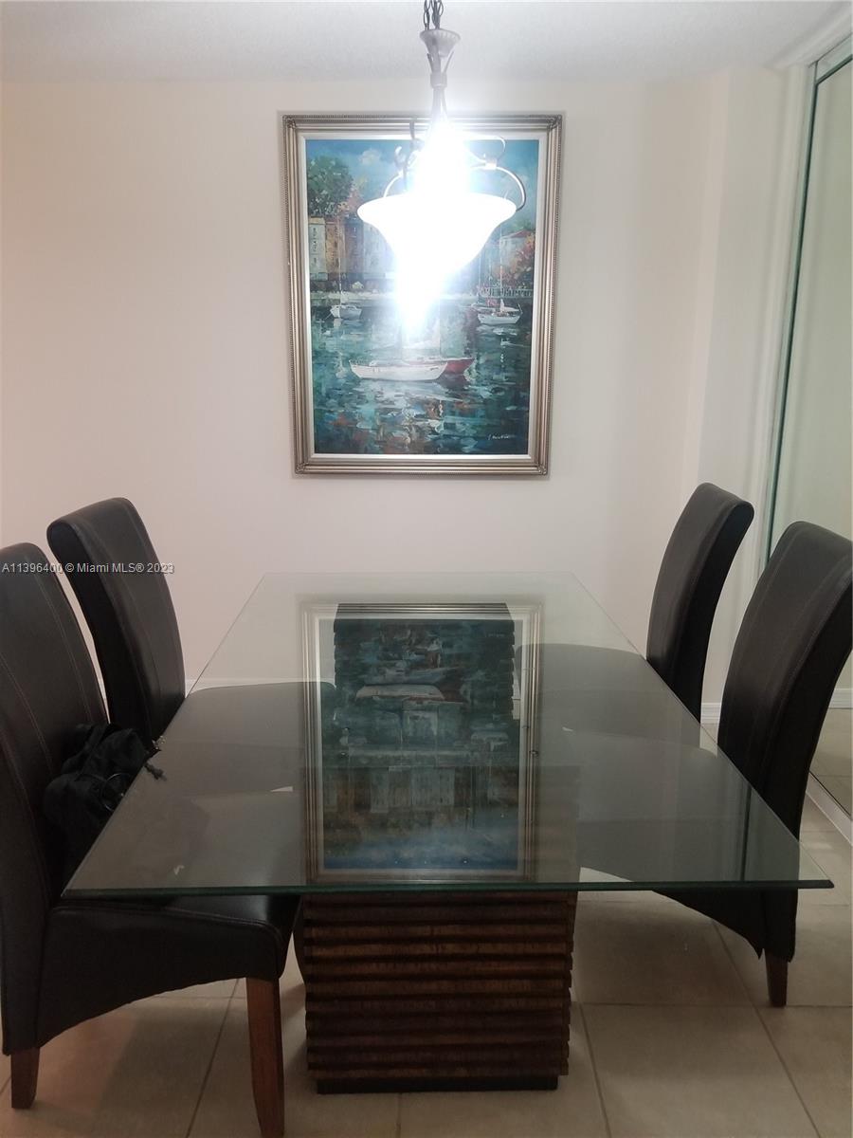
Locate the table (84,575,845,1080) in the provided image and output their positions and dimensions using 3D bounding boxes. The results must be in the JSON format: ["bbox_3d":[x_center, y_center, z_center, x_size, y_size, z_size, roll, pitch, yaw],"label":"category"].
[{"bbox_3d":[0.004,0.584,2.157,1.067,0.742,1.830,0,14,-2],"label":"table"}]

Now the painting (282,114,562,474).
[{"bbox_3d":[-0.018,-1.034,3.326,1.036,1.340,0.050,1,14,1],"label":"painting"}]

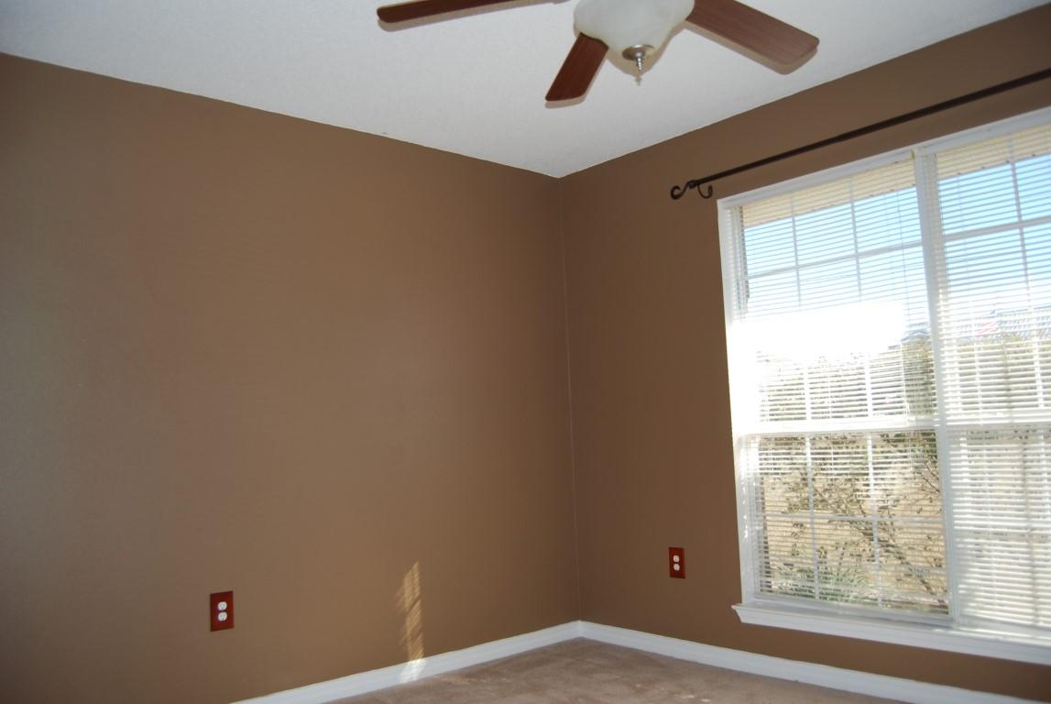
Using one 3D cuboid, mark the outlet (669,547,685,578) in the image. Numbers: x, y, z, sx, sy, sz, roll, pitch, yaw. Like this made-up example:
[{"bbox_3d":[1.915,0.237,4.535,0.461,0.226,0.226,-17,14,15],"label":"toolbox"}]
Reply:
[{"bbox_3d":[0.690,0.958,3.580,0.011,0.138,0.087,3,-8,-41],"label":"outlet"}]

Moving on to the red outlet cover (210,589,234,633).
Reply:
[{"bbox_3d":[-1.103,0.945,2.874,0.087,0.138,0.011,3,-8,-41],"label":"red outlet cover"}]

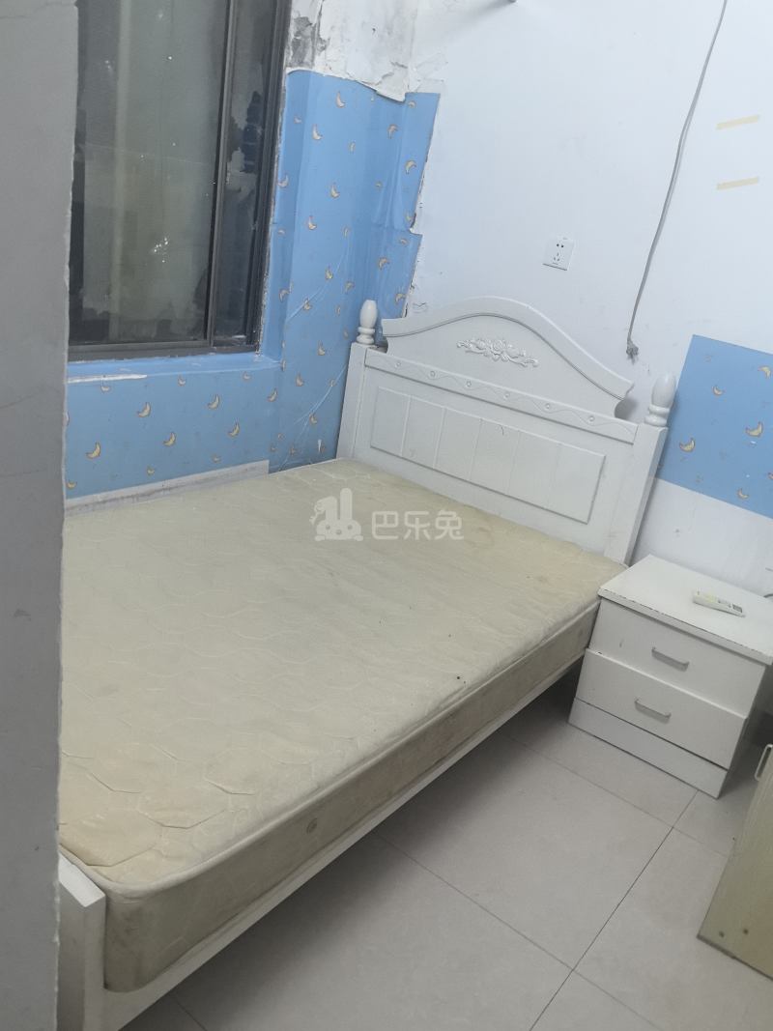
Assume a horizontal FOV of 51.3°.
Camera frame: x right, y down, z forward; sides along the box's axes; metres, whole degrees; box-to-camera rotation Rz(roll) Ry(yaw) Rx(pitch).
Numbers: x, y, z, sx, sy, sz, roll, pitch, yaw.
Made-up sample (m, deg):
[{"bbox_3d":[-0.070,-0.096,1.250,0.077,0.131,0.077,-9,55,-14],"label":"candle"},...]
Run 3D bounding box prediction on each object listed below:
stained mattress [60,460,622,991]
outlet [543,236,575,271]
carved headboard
[{"bbox_3d":[-0.304,0.244,2.264,1.327,0.180,1.984,22,25,33],"label":"stained mattress"},{"bbox_3d":[0.557,-0.846,2.596,0.089,0.087,0.012,23,25,33],"label":"outlet"},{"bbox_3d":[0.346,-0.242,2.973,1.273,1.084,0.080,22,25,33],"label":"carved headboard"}]

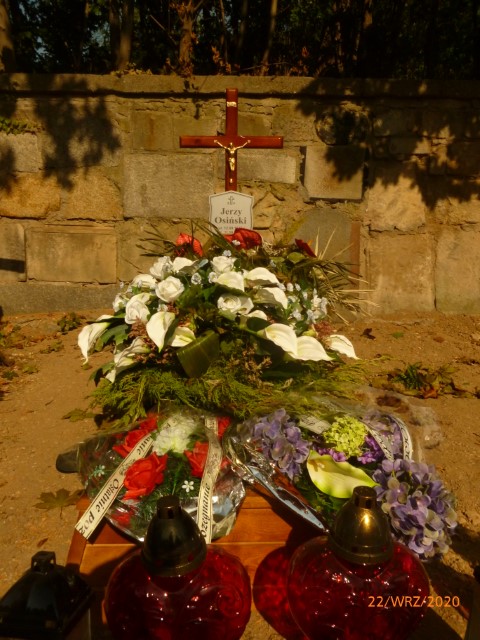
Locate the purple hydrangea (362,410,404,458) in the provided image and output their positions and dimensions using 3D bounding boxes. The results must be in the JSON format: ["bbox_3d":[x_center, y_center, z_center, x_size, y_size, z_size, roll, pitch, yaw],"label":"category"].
[{"bbox_3d":[0.305,0.245,1.110,0.095,0.105,0.100,0,11,0],"label":"purple hydrangea"}]

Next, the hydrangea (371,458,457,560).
[{"bbox_3d":[0.303,0.329,0.900,0.145,0.170,0.145,0,11,0],"label":"hydrangea"}]

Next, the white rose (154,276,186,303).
[{"bbox_3d":[-0.225,-0.100,1.650,0.094,0.086,0.085,0,11,0],"label":"white rose"}]

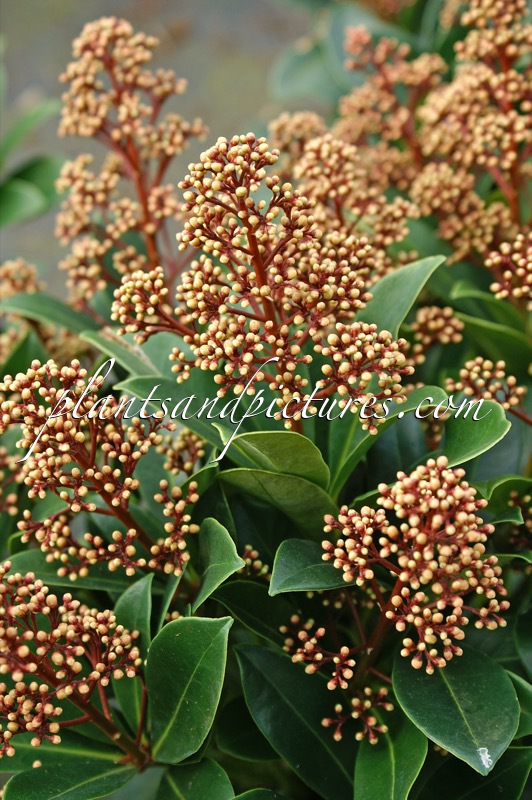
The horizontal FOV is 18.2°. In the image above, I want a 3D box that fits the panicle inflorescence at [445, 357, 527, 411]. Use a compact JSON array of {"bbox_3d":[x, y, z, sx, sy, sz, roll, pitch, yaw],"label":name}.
[{"bbox_3d":[0.087,-0.006,0.660,0.032,0.024,0.028,0,20,0],"label":"panicle inflorescence"}]

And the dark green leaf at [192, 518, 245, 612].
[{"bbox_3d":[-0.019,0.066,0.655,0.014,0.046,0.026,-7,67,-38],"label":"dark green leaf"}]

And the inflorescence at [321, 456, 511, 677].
[{"bbox_3d":[0.057,0.063,0.630,0.069,0.074,0.062,8,27,0],"label":"inflorescence"}]

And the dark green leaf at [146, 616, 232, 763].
[{"bbox_3d":[-0.029,0.111,0.640,0.033,0.064,0.012,28,-22,-4],"label":"dark green leaf"}]

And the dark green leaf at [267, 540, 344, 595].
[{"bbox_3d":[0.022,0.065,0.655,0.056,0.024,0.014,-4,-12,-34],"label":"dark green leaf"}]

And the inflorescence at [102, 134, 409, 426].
[{"bbox_3d":[-0.002,-0.046,0.630,0.114,0.106,0.095,0,20,0],"label":"inflorescence"}]

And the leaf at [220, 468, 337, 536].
[{"bbox_3d":[0.005,0.042,0.680,0.060,0.026,0.015,22,-14,-30],"label":"leaf"}]

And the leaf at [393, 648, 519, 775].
[{"bbox_3d":[0.070,0.113,0.625,0.041,0.012,0.062,-19,53,-7],"label":"leaf"}]

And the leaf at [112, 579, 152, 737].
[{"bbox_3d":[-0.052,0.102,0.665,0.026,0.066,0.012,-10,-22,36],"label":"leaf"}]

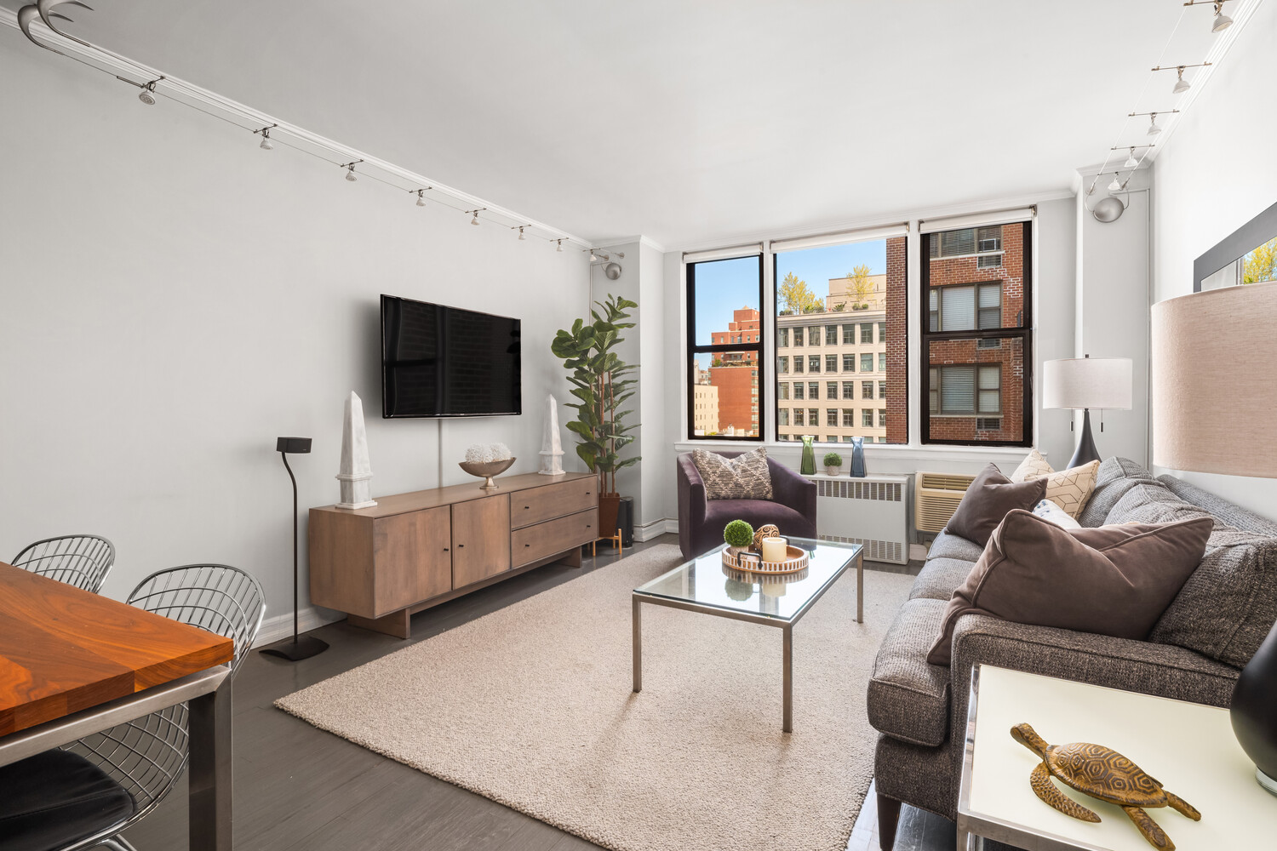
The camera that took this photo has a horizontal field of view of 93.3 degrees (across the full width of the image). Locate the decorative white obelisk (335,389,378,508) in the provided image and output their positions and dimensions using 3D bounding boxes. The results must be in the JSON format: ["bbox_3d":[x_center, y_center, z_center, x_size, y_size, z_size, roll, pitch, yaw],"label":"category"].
[{"bbox_3d":[-1.409,0.112,3.012,0.158,0.573,0.158,1,2,29],"label":"decorative white obelisk"}]

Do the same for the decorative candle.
[{"bbox_3d":[0.610,0.558,2.705,0.106,0.088,0.106,1,2,29],"label":"decorative candle"}]

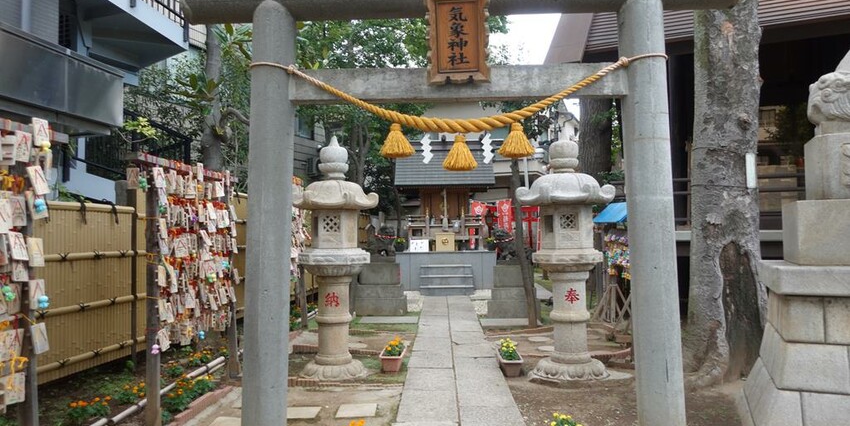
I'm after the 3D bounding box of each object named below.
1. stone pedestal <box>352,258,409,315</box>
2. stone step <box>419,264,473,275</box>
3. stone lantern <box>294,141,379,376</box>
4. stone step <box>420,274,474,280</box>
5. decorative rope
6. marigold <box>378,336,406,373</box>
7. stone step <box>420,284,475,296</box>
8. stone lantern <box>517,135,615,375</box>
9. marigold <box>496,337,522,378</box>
[{"bbox_3d":[-0.781,1.249,10.056,0.880,1.020,0.800,-1,-1,2],"label":"stone pedestal"},{"bbox_3d":[0.488,1.337,12.869,1.150,0.200,0.320,-1,-1,2],"label":"stone step"},{"bbox_3d":[-0.971,0.427,6.144,0.990,2.520,0.900,-1,-1,2],"label":"stone lantern"},{"bbox_3d":[0.484,1.526,12.565,1.150,0.190,0.320,-1,-1,2],"label":"stone step"},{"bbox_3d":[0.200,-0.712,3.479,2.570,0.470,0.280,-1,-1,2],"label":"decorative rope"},{"bbox_3d":[-0.350,1.516,6.196,0.245,0.330,0.620,-1,-1,2],"label":"marigold"},{"bbox_3d":[0.484,1.701,12.282,1.150,0.180,0.320,-1,-1,2],"label":"stone step"},{"bbox_3d":[1.474,0.429,5.923,1.030,2.450,0.920,-1,-1,7],"label":"stone lantern"},{"bbox_3d":[0.882,1.487,5.950,0.240,0.350,0.640,-1,-1,1],"label":"marigold"}]

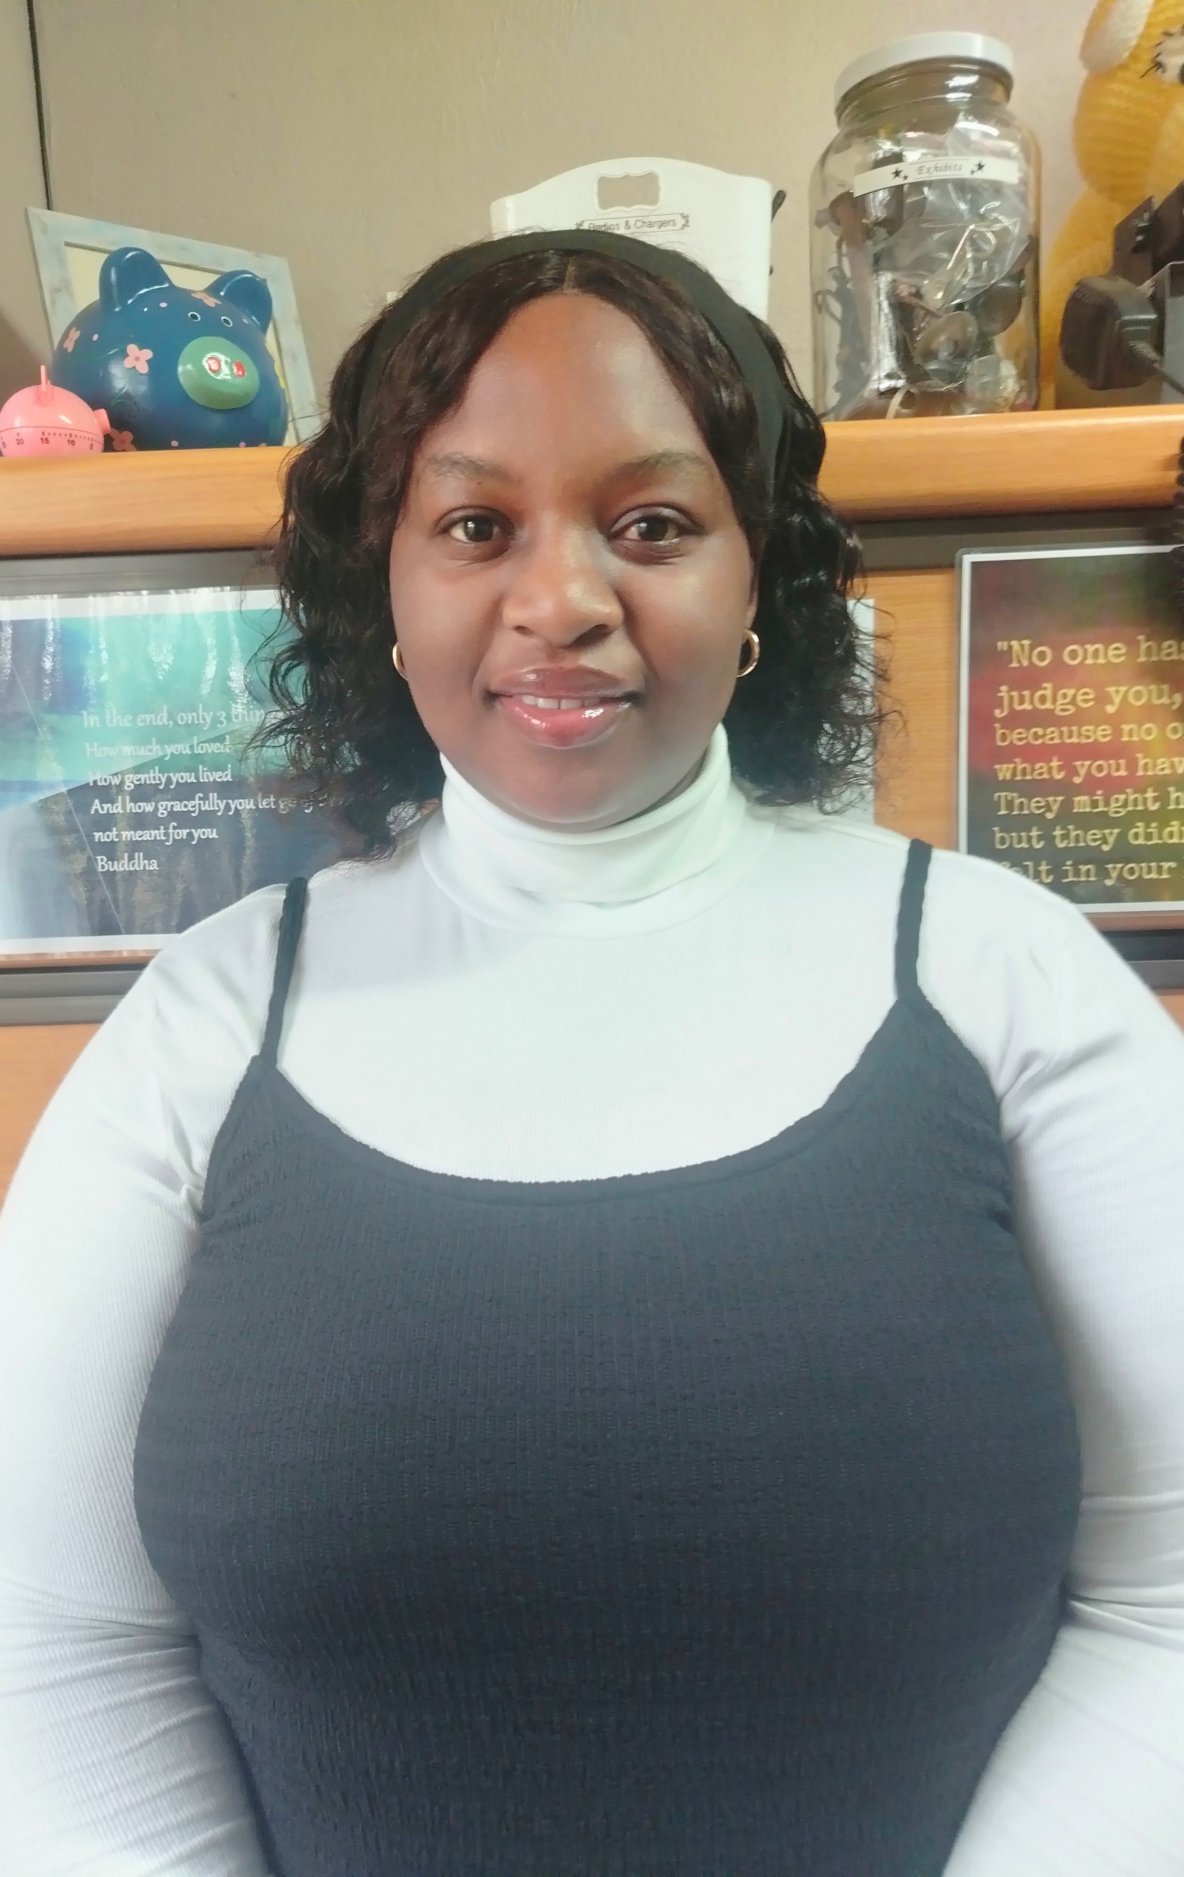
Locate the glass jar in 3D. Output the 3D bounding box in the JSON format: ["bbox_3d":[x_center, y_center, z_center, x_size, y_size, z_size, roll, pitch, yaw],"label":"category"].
[{"bbox_3d":[0.224,-0.445,0.879,0.150,0.250,0.150,-2,9,2],"label":"glass jar"}]

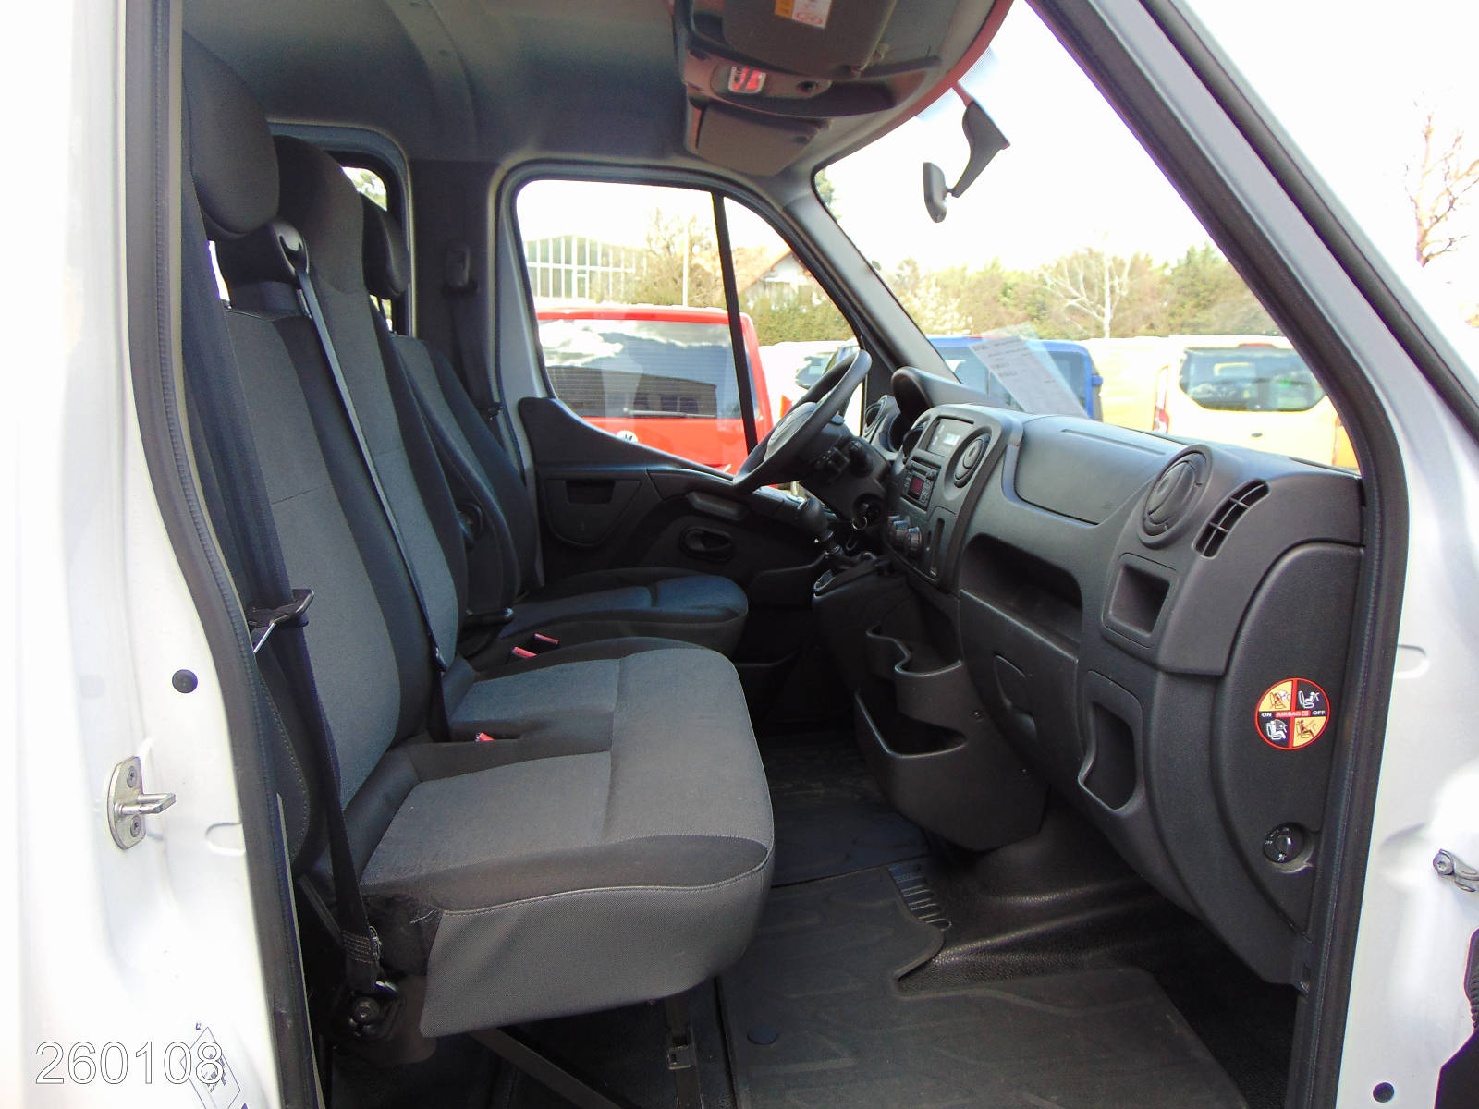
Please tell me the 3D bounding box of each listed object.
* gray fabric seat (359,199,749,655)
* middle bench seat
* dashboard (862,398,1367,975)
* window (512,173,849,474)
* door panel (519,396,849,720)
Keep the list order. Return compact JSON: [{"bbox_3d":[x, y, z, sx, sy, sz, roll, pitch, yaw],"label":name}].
[{"bbox_3d":[-0.401,-0.205,2.289,0.824,1.092,0.515,-1,10,-5],"label":"gray fabric seat"},{"bbox_3d":[-0.355,-0.074,1.519,0.742,1.107,0.968,-1,10,-5],"label":"middle bench seat"},{"bbox_3d":[0.494,0.045,1.884,0.515,0.731,1.710,-1,10,-5],"label":"dashboard"},{"bbox_3d":[-0.102,-0.551,2.671,0.855,0.700,0.060,-1,16,-5],"label":"window"},{"bbox_3d":[-0.116,0.026,2.751,0.865,0.855,0.124,-1,10,-5],"label":"door panel"}]

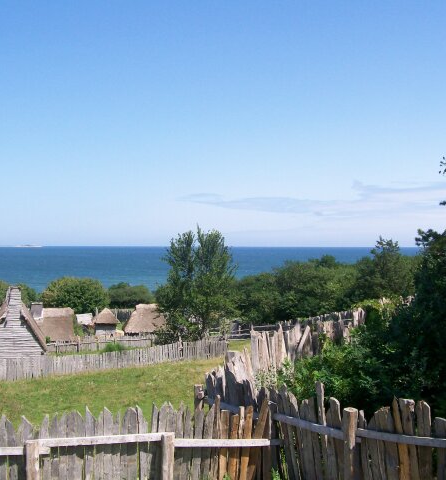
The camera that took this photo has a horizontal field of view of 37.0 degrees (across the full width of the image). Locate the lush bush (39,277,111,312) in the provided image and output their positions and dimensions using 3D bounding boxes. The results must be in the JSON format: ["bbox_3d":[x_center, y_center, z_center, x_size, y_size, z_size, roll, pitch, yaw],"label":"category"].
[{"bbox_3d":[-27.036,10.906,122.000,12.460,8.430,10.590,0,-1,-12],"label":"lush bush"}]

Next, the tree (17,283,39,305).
[{"bbox_3d":[-46.342,13.739,155.000,7.680,7.680,7.680,0,-1,-17],"label":"tree"}]

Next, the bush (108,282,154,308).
[{"bbox_3d":[-22.115,14.303,160.000,11.300,8.170,9.600,0,-1,-8],"label":"bush"}]

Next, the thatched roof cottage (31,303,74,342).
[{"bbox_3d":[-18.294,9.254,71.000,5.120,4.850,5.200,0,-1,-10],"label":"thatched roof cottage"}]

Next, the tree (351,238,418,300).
[{"bbox_3d":[18.085,3.718,75.000,7.660,8.230,6.510,0,-1,14],"label":"tree"}]

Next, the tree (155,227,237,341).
[{"bbox_3d":[-2.787,4.838,70.000,8.620,12.520,7.330,0,-1,-2],"label":"tree"}]

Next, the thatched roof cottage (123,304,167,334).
[{"bbox_3d":[-10.344,11.088,90.000,6.220,4.730,5.200,0,-1,-5],"label":"thatched roof cottage"}]

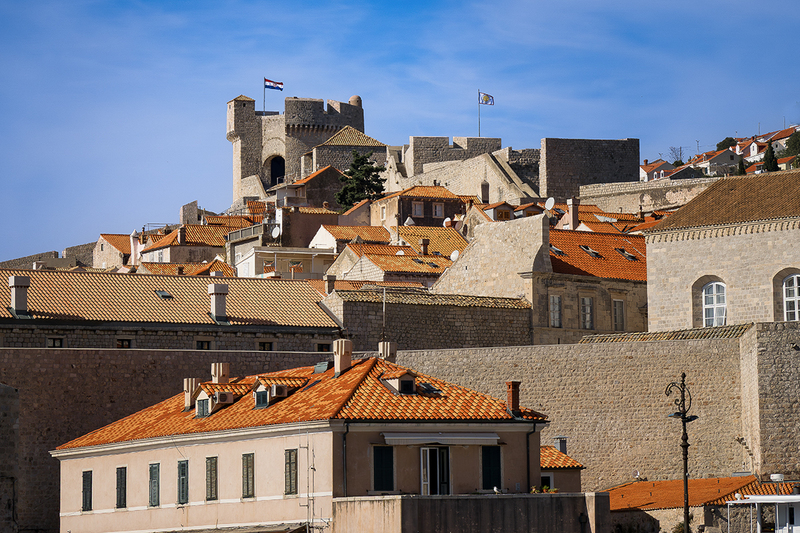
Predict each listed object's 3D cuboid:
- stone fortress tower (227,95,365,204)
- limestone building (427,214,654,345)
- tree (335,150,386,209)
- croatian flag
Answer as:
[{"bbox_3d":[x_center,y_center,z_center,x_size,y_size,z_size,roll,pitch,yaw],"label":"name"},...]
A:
[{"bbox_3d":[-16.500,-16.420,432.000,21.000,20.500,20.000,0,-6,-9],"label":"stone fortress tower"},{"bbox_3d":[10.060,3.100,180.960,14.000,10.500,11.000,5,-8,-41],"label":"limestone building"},{"bbox_3d":[-5.830,-12.100,400.000,7.600,10.300,7.400,-1,-6,0],"label":"tree"},{"bbox_3d":[-19.910,-28.870,430.000,3.100,1.900,0.500,0,-6,-6],"label":"croatian flag"}]

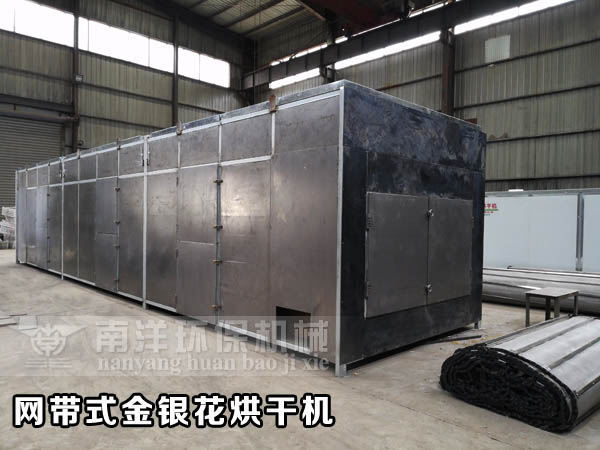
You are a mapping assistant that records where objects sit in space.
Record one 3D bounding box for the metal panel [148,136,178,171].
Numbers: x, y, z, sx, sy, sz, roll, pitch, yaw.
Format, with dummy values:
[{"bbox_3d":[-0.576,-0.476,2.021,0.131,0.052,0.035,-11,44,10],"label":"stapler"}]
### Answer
[{"bbox_3d":[-2.018,-1.040,6.679,0.050,0.489,0.944,0,1,-44],"label":"metal panel"}]

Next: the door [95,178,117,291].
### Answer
[{"bbox_3d":[-3.550,0.174,8.328,0.050,2.070,0.974,0,1,-44],"label":"door"}]

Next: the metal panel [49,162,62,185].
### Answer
[{"bbox_3d":[-5.673,-1.189,10.506,0.050,0.492,0.988,0,1,-44],"label":"metal panel"}]

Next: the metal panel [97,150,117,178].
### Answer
[{"bbox_3d":[-3.478,-1.084,8.199,0.050,0.471,0.883,0,1,-44],"label":"metal panel"}]

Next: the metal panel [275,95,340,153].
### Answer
[{"bbox_3d":[0.067,-1.013,4.632,0.050,0.471,0.941,0,1,-44],"label":"metal panel"}]

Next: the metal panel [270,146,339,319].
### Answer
[{"bbox_3d":[0.021,0.211,4.460,0.050,1.859,0.922,0,2,-44],"label":"metal panel"}]

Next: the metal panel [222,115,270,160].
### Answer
[{"bbox_3d":[-0.635,-0.990,5.238,0.050,0.480,0.934,0,1,-44],"label":"metal panel"}]

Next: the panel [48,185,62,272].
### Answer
[{"bbox_3d":[-5.696,0.111,10.524,0.050,2.006,0.988,0,1,-44],"label":"panel"}]

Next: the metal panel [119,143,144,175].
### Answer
[{"bbox_3d":[-2.780,-1.060,7.472,0.050,0.492,0.938,0,1,-44],"label":"metal panel"}]

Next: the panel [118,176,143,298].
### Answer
[{"bbox_3d":[-2.826,0.204,7.587,0.050,2.006,0.975,0,1,-44],"label":"panel"}]

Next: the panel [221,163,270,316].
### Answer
[{"bbox_3d":[-0.627,0.232,5.129,0.050,1.877,0.922,0,2,-44],"label":"panel"}]

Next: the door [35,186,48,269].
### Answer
[{"bbox_3d":[-6.411,0.081,11.255,0.050,2.070,0.933,0,1,-44],"label":"door"}]

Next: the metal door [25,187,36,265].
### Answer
[{"bbox_3d":[-7.117,0.071,11.978,0.050,2.044,0.965,0,1,-44],"label":"metal door"}]

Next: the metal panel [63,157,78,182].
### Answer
[{"bbox_3d":[-4.946,-1.166,9.762,0.050,0.492,0.969,0,1,-44],"label":"metal panel"}]

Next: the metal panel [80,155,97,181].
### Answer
[{"bbox_3d":[-4.193,-1.113,8.944,0.050,0.486,0.925,0,1,-44],"label":"metal panel"}]

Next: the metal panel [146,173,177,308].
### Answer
[{"bbox_3d":[-2.046,0.226,6.704,0.050,1.962,0.944,0,1,-44],"label":"metal panel"}]

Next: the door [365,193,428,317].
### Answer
[{"bbox_3d":[1.070,0.309,4.879,1.153,1.250,0.050,0,1,-44],"label":"door"}]

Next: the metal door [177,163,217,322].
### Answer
[{"bbox_3d":[-1.352,0.218,5.876,0.050,1.960,0.955,0,2,-44],"label":"metal door"}]

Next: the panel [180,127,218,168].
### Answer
[{"bbox_3d":[-1.321,-1.012,5.953,0.050,0.475,0.917,0,1,-44],"label":"panel"}]

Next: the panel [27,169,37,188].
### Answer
[{"bbox_3d":[-7.094,-1.239,11.960,0.050,0.484,0.965,0,1,-44],"label":"panel"}]

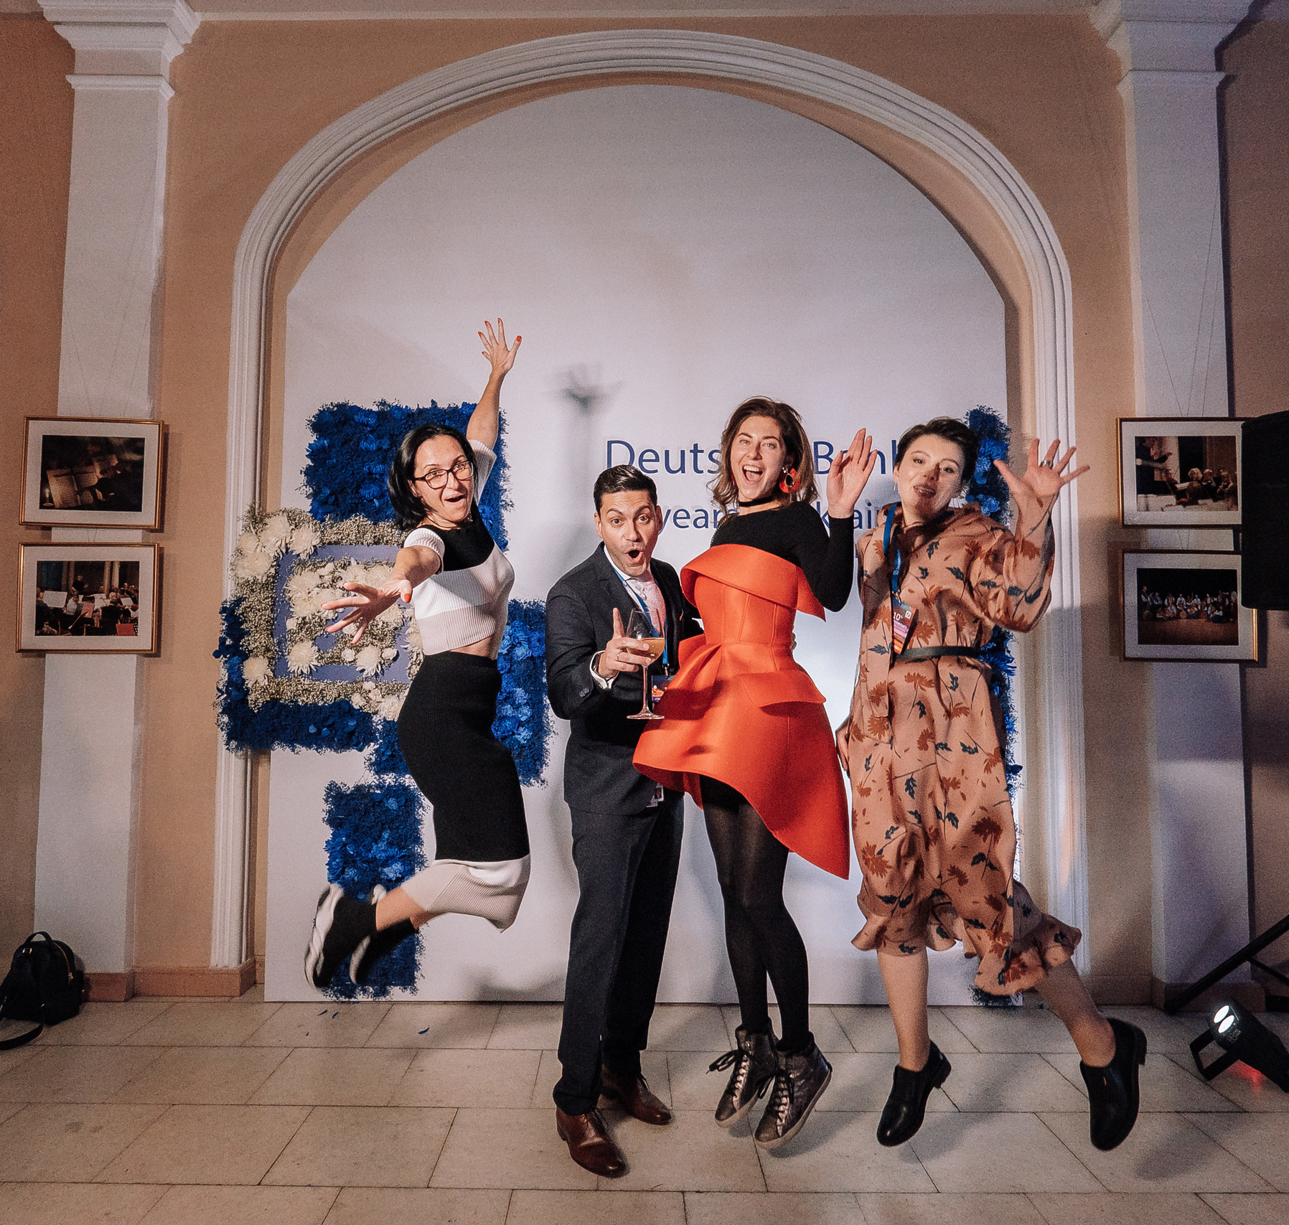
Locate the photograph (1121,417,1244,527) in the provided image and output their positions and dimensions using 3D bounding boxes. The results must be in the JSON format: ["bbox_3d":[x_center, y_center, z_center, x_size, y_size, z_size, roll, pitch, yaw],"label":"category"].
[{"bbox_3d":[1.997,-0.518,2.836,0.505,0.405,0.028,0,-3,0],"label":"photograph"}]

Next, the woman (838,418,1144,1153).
[{"bbox_3d":[0.842,0.377,1.806,0.630,1.691,0.460,-2,-4,32],"label":"woman"}]

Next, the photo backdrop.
[{"bbox_3d":[0.005,-0.315,2.893,2.750,3.478,0.060,0,-3,0],"label":"photo backdrop"}]

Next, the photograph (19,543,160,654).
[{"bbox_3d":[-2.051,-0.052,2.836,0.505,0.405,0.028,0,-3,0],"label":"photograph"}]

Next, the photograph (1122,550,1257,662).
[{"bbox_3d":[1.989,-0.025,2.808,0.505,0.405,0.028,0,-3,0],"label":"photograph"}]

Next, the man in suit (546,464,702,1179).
[{"bbox_3d":[-0.032,0.491,2.036,0.470,1.770,0.420,2,-4,-26],"label":"man in suit"}]

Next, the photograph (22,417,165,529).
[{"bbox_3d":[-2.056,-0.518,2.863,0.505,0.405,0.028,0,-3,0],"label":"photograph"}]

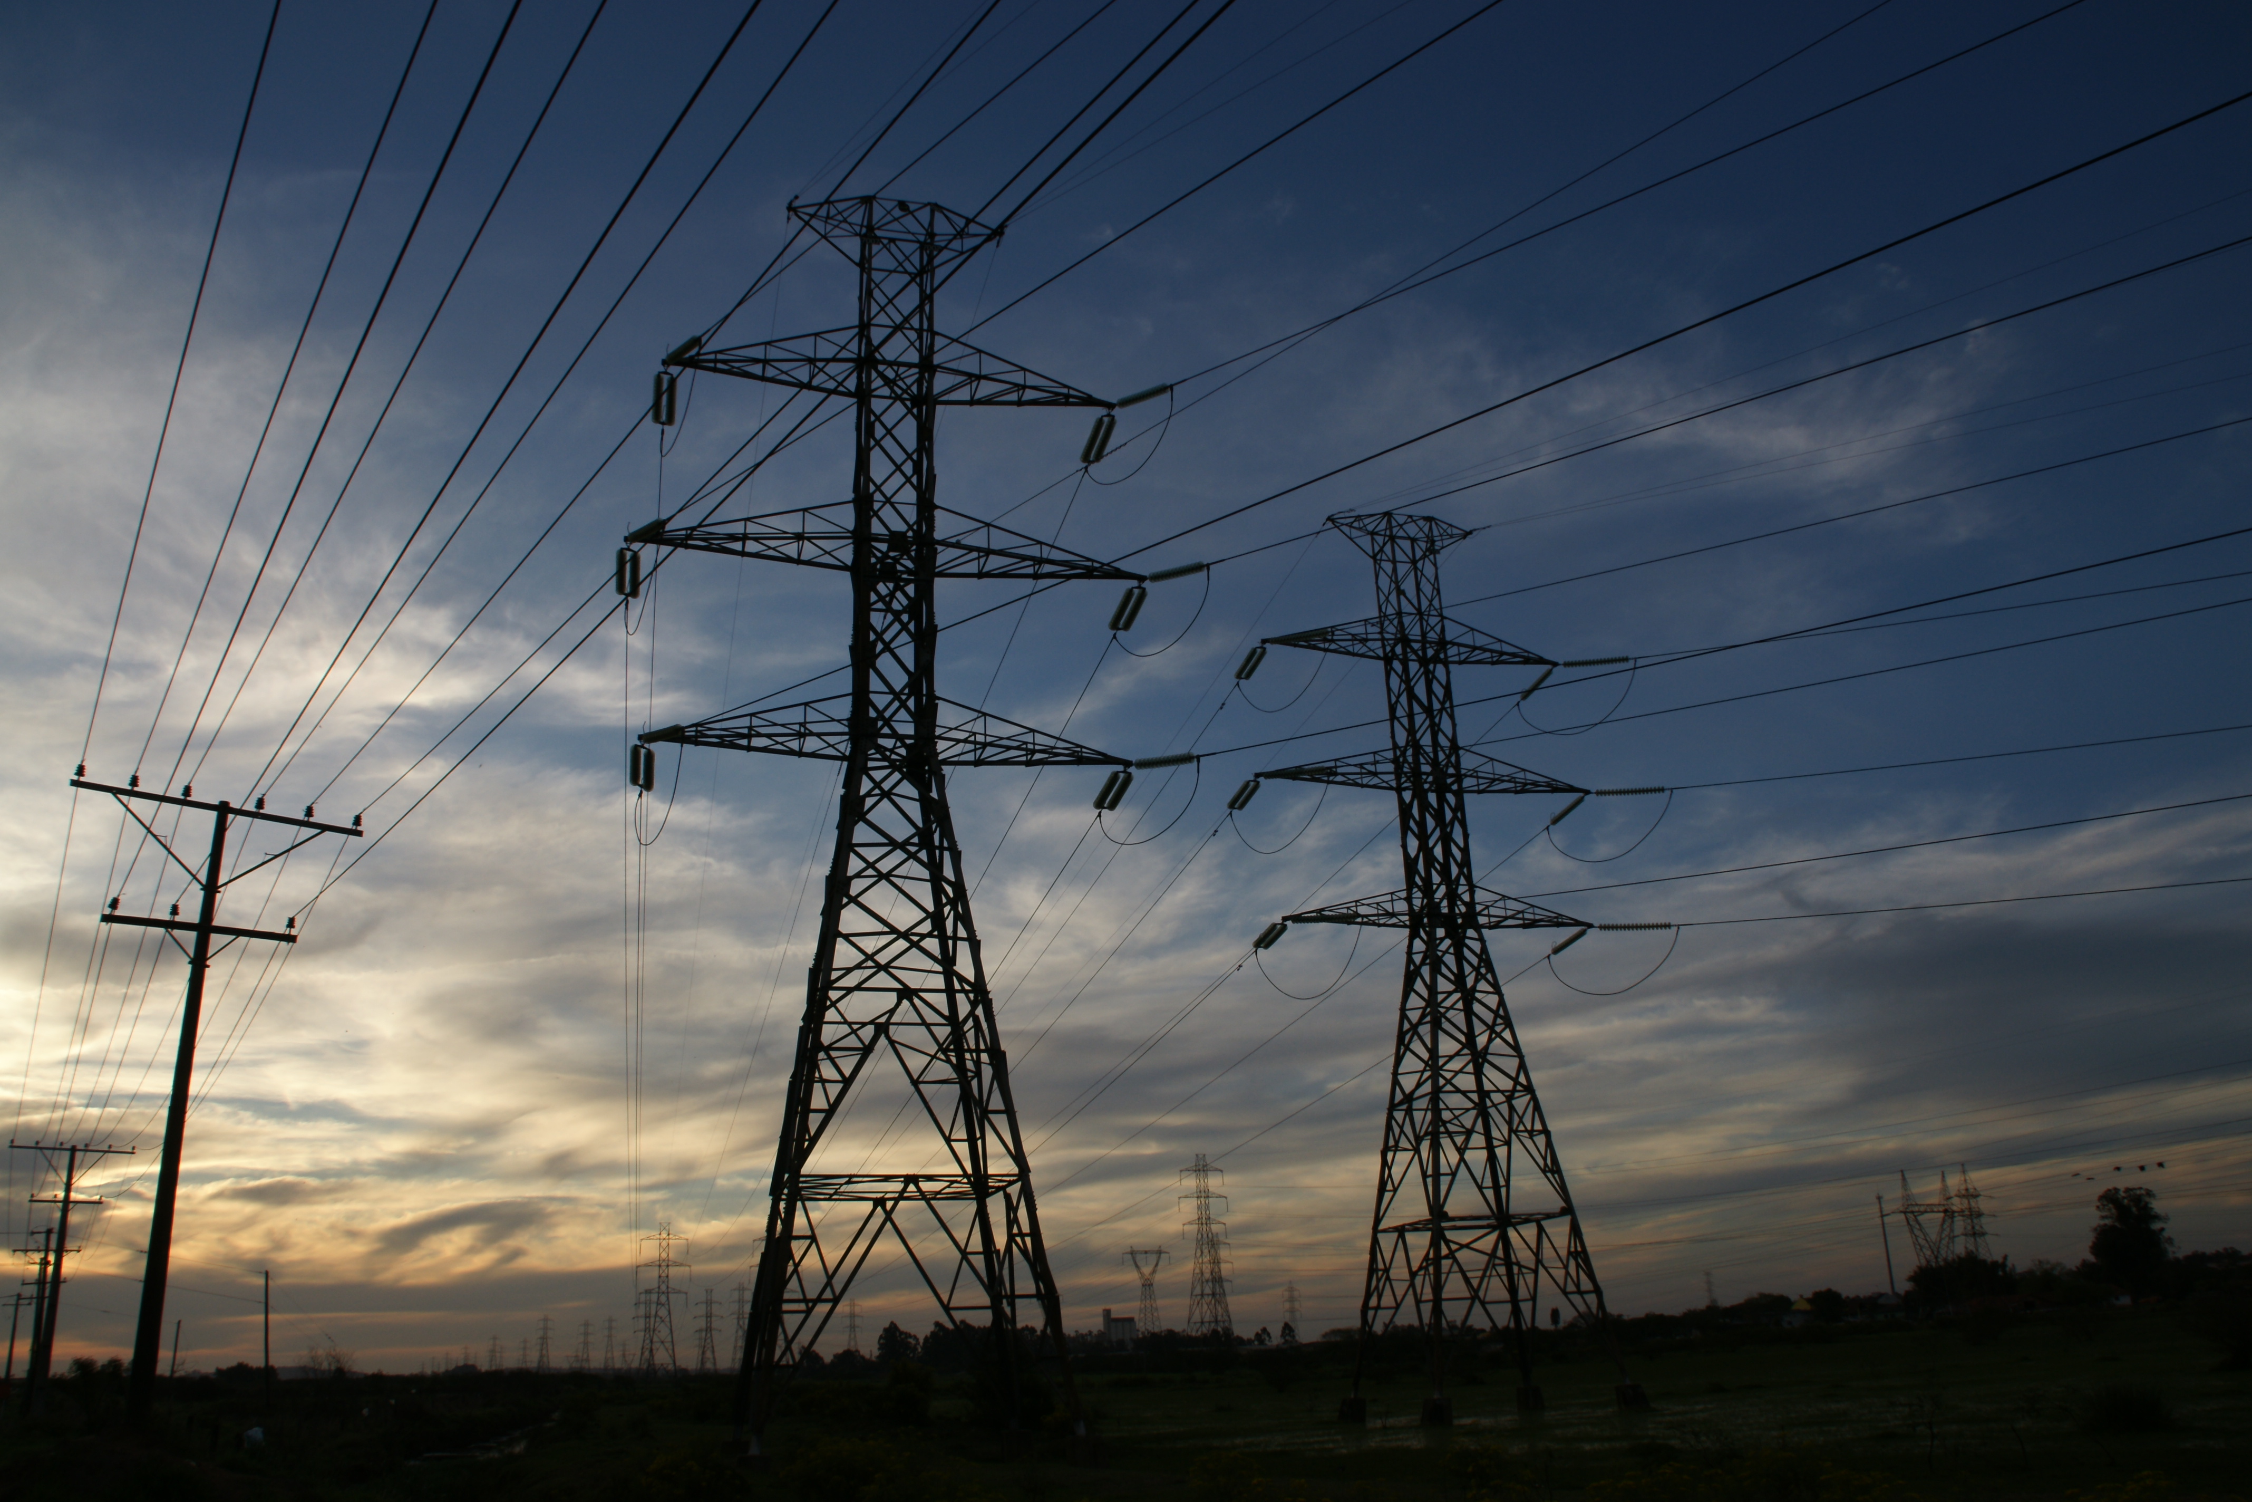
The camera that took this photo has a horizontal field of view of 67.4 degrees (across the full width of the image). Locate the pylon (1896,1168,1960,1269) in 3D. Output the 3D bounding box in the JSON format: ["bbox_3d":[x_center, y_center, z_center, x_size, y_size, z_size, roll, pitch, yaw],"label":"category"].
[{"bbox_3d":[152.755,93.026,319.428,15.500,26.582,5.500,10,-23,-32],"label":"pylon"}]

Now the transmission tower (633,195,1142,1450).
[{"bbox_3d":[-5.946,0.085,43.677,14.008,33.122,7.107,3,-20,-15],"label":"transmission tower"}]

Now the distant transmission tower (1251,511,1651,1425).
[{"bbox_3d":[11.804,6.735,62.720,14.008,33.654,7.622,3,-20,-15],"label":"distant transmission tower"}]

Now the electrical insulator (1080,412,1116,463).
[{"bbox_3d":[-0.800,-9.258,50.146,0.550,0.280,2.300,4,-30,-19],"label":"electrical insulator"}]

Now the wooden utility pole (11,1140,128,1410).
[{"bbox_3d":[-37.213,18.191,58.695,3.950,8.860,0.400,14,-25,-39],"label":"wooden utility pole"}]

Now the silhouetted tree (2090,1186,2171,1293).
[{"bbox_3d":[172.675,84.706,289.868,13.500,19.322,12.500,-13,-22,27],"label":"silhouetted tree"}]

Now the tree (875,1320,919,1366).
[{"bbox_3d":[-40.618,105.317,299.909,7.700,7.969,7.200,0,-19,-7],"label":"tree"}]

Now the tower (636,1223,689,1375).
[{"bbox_3d":[-92.841,110.356,340.317,10.600,29.210,5.200,3,-20,-15],"label":"tower"}]

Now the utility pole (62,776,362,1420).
[{"bbox_3d":[-12.682,4.553,22.677,3.980,8.269,0.380,14,-25,-39],"label":"utility pole"}]

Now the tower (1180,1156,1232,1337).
[{"bbox_3d":[17.055,104.264,351.974,11.300,39.281,7.000,7,-21,-26],"label":"tower"}]

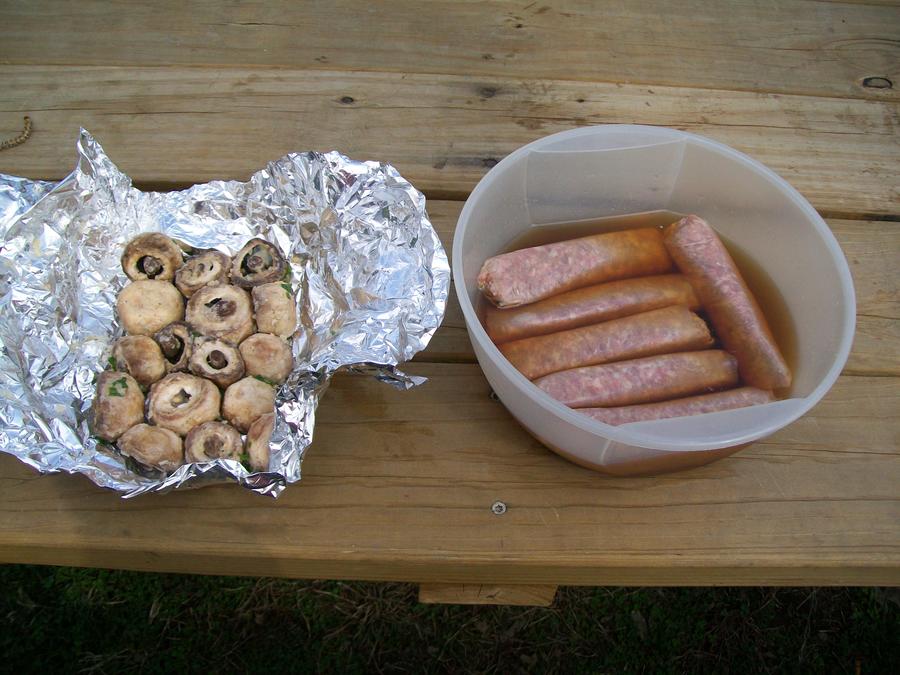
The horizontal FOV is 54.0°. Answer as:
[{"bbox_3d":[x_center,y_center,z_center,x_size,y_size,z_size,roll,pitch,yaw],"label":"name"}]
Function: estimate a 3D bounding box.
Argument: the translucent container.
[{"bbox_3d":[0.126,-0.018,0.598,0.251,0.100,0.251,2,57,-3],"label":"translucent container"}]

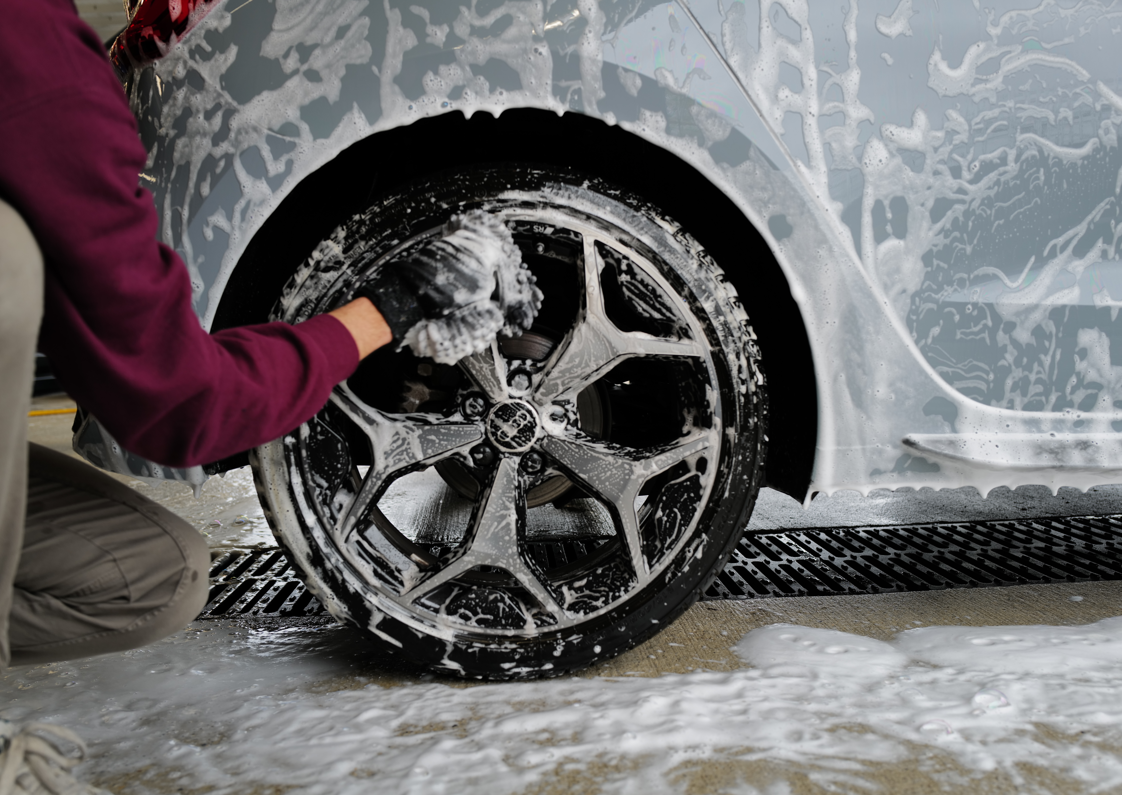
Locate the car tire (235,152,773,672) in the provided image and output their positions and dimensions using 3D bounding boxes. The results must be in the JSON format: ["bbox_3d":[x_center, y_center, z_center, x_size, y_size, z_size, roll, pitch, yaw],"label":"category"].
[{"bbox_3d":[-0.069,0.025,1.268,0.668,0.668,0.230,-2,5,-3],"label":"car tire"}]

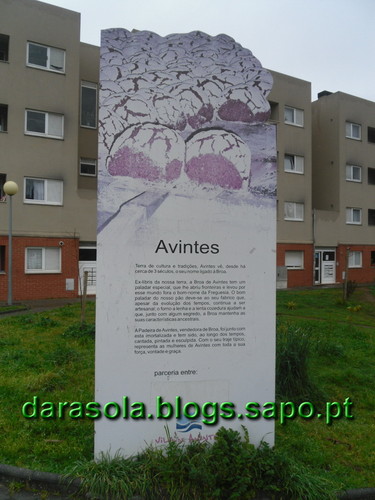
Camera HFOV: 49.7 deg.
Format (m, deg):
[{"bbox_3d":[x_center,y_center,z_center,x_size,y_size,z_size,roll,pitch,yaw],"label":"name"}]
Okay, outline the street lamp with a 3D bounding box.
[{"bbox_3d":[-6.010,-0.245,13.760,0.475,4.200,0.475,0,-2,0],"label":"street lamp"}]

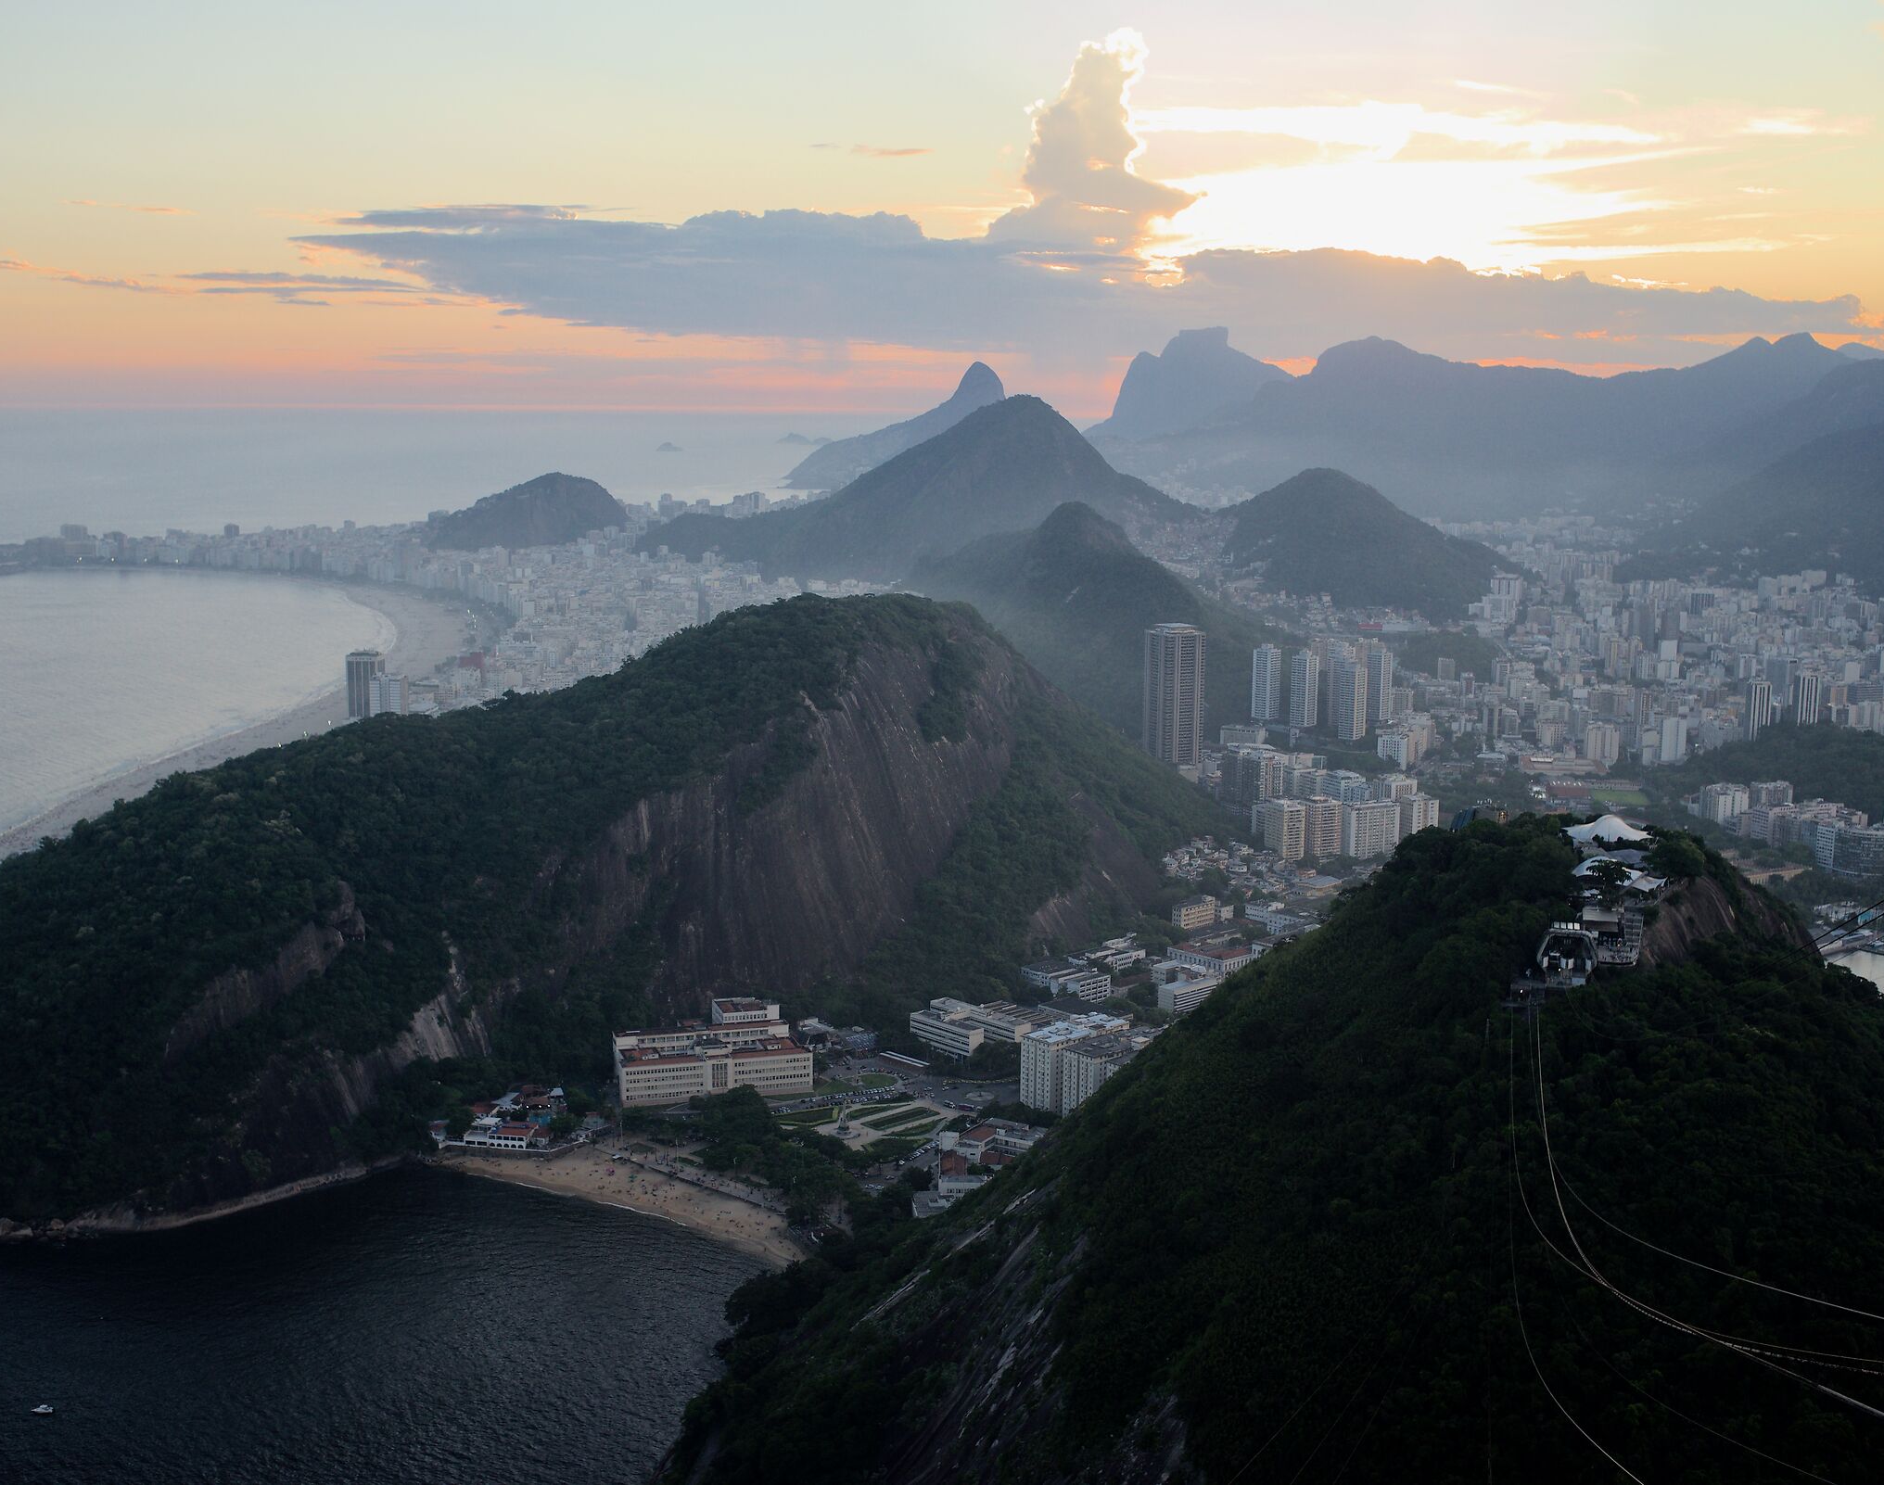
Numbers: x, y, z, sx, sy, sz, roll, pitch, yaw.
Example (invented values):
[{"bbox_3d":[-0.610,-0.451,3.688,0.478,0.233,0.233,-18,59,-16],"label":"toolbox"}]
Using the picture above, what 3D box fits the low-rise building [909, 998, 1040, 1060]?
[{"bbox_3d":[14.300,174.500,1307.400,42.000,19.000,74.000,-8,13,-43],"label":"low-rise building"}]

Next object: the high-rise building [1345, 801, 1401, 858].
[{"bbox_3d":[365.930,74.570,1843.060,47.000,48.000,16.000,-3,10,-19],"label":"high-rise building"}]

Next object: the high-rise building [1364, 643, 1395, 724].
[{"bbox_3d":[508.900,-68.540,2515.720,21.500,90.000,25.000,9,13,43],"label":"high-rise building"}]

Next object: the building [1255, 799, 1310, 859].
[{"bbox_3d":[289.500,74.400,1851.300,26.000,49.000,36.000,-6,11,-35],"label":"building"}]

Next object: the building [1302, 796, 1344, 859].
[{"bbox_3d":[326.420,72.110,1849.740,27.000,50.000,17.000,-3,10,-20],"label":"building"}]

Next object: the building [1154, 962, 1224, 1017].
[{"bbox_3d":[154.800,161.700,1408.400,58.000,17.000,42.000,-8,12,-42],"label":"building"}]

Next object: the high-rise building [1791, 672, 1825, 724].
[{"bbox_3d":[996.330,-40.110,2483.440,27.000,81.000,20.000,1,9,6],"label":"high-rise building"}]

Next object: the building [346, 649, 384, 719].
[{"bbox_3d":[-623.310,-46.810,2348.900,34.000,108.000,21.000,3,9,14],"label":"building"}]

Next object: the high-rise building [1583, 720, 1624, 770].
[{"bbox_3d":[704.100,6.400,2299.800,31.000,47.000,24.000,6,11,30],"label":"high-rise building"}]

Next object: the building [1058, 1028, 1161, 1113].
[{"bbox_3d":[97.400,184.600,1196.900,62.000,38.000,21.000,-8,12,-41],"label":"building"}]

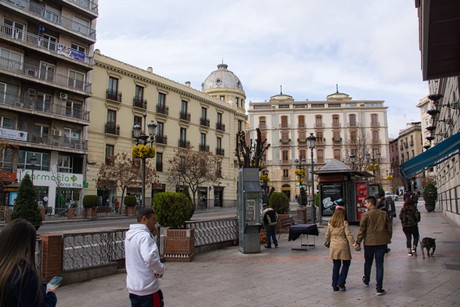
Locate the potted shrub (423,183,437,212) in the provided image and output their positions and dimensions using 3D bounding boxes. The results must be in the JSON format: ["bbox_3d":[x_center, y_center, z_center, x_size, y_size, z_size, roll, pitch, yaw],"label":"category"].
[{"bbox_3d":[15.898,3.506,27.500,1.120,2.380,1.120,1,-8,0],"label":"potted shrub"}]

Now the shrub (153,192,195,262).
[{"bbox_3d":[-1.554,1.943,9.321,1.080,1.769,1.050,0,-8,0],"label":"shrub"}]

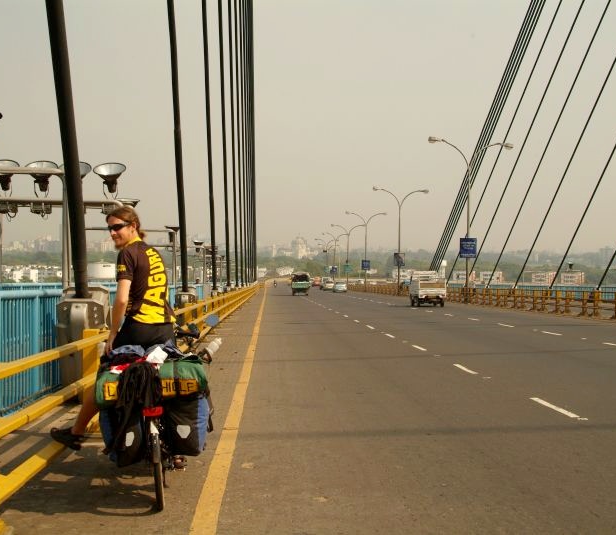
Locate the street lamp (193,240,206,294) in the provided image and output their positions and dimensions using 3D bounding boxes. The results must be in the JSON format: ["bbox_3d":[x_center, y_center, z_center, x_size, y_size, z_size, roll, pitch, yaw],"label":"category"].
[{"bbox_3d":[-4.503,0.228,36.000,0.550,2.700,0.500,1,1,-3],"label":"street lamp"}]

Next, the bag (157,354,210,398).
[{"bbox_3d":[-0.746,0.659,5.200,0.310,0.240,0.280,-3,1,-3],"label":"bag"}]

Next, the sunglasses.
[{"bbox_3d":[-1.198,-0.252,5.500,0.145,0.050,0.120,-10,-6,43],"label":"sunglasses"}]

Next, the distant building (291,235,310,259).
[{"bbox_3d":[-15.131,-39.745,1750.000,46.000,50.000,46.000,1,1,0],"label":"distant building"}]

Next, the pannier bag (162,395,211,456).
[{"bbox_3d":[-0.738,0.950,5.250,0.250,0.380,0.310,-3,1,-3],"label":"pannier bag"}]

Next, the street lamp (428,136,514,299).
[{"bbox_3d":[10.309,-3.055,55.200,5.300,10.600,0.400,1,1,-3],"label":"street lamp"}]

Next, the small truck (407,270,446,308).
[{"bbox_3d":[6.616,1.165,48.398,1.520,1.930,3.800,1,-1,-3],"label":"small truck"}]

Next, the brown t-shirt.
[{"bbox_3d":[-1.027,0.089,5.500,0.390,0.550,0.270,-4,-2,-24],"label":"brown t-shirt"}]

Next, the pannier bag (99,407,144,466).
[{"bbox_3d":[-1.120,1.005,5.250,0.230,0.380,0.310,-3,1,-3],"label":"pannier bag"}]

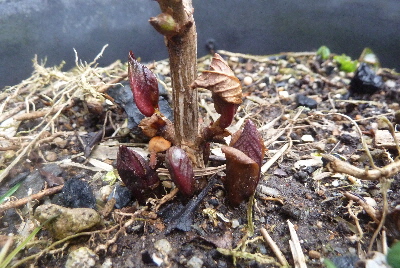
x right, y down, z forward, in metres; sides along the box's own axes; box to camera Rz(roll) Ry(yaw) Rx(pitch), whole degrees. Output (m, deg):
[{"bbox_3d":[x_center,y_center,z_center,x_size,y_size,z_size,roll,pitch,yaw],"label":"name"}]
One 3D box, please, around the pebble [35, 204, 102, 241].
[{"bbox_3d":[-0.053,0.035,0.115,0.025,0.012,0.013,0,30,0],"label":"pebble"}]

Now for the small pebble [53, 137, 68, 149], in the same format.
[{"bbox_3d":[-0.085,0.005,0.177,0.008,0.006,0.007,0,30,0],"label":"small pebble"}]

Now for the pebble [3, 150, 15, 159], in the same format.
[{"bbox_3d":[-0.111,0.012,0.168,0.006,0.004,0.005,0,30,0],"label":"pebble"}]

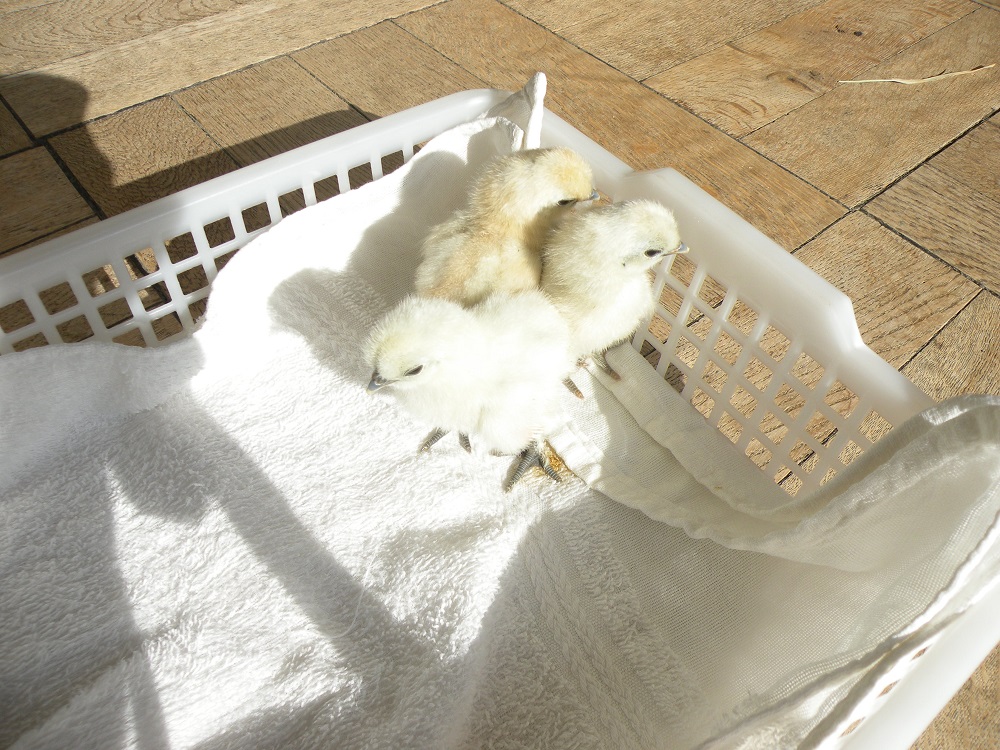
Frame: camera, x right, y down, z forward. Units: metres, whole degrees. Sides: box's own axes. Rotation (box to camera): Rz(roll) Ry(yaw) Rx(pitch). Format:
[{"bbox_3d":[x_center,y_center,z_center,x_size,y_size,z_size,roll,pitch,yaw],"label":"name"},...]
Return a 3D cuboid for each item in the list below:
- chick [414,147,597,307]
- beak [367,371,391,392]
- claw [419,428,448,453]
[{"bbox_3d":[0.000,-0.060,0.356,0.085,0.095,0.058,-4,51,-8],"label":"chick"},{"bbox_3d":[-0.047,0.003,0.307,0.011,0.007,0.007,-38,61,-9],"label":"beak"},{"bbox_3d":[-0.029,0.028,0.338,0.005,0.005,0.018,36,57,23],"label":"claw"}]

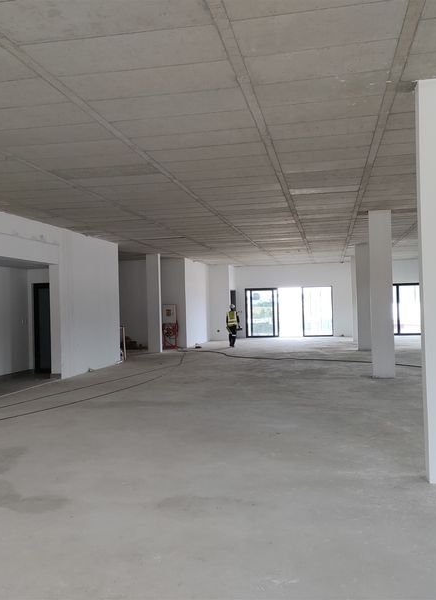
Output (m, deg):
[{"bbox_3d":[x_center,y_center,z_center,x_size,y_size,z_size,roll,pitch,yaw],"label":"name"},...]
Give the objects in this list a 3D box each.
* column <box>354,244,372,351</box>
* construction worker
[{"bbox_3d":[5.040,-0.075,19.970,0.470,3.635,0.232,-2,-1,11],"label":"column"},{"bbox_3d":[0.597,1.022,22.975,0.530,1.725,0.380,-1,-1,6],"label":"construction worker"}]

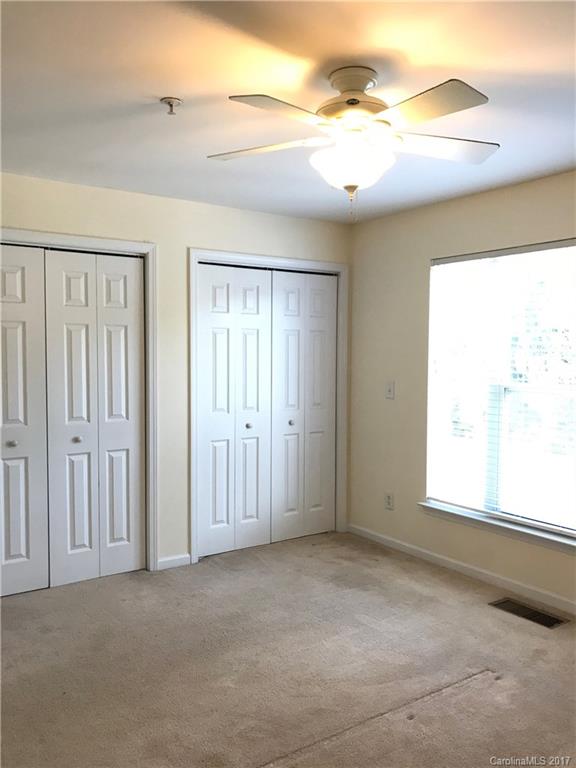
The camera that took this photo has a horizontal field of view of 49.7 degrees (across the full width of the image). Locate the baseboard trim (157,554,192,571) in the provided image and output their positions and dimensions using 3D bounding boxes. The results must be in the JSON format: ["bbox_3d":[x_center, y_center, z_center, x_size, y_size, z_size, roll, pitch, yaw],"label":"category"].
[{"bbox_3d":[-0.757,1.192,4.141,0.237,0.064,0.015,-2,4,-34],"label":"baseboard trim"}]

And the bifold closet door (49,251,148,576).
[{"bbox_3d":[-1.178,0.214,3.858,0.598,2.006,0.040,-2,4,-34],"label":"bifold closet door"}]

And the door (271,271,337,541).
[{"bbox_3d":[0.123,0.174,4.737,0.604,2.011,0.040,-2,4,-34],"label":"door"}]

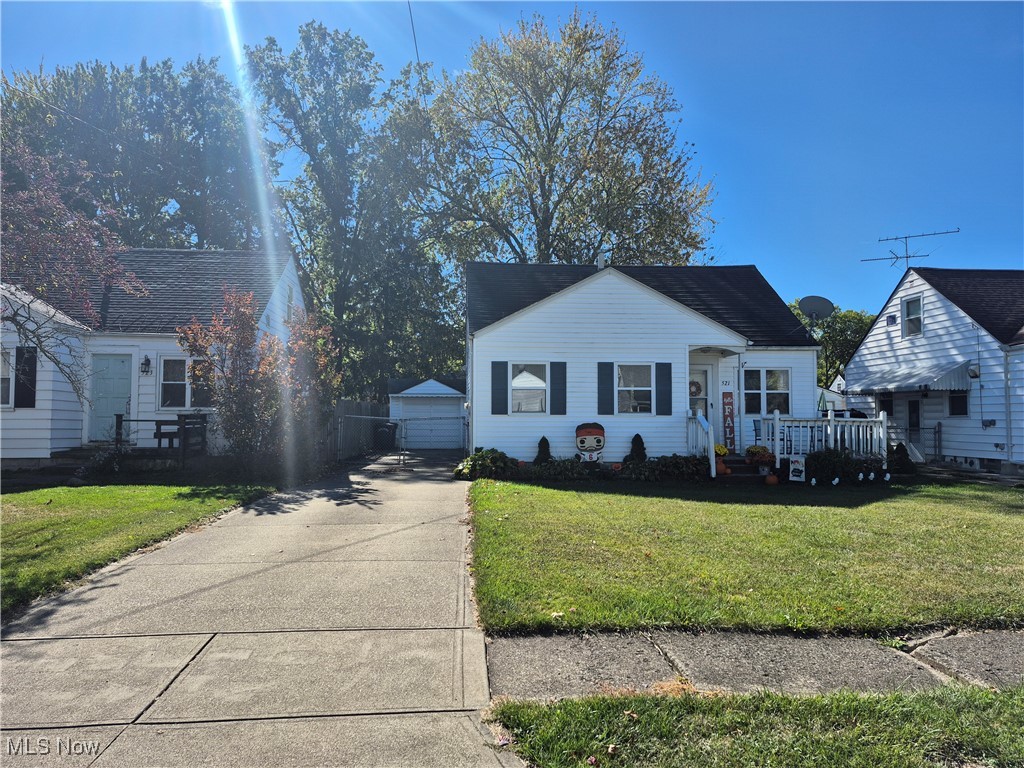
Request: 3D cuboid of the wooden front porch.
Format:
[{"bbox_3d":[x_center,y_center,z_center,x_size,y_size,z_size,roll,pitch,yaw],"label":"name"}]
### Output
[{"bbox_3d":[6.377,1.331,15.731,4.500,1.430,2.350,0,-3,-5],"label":"wooden front porch"}]

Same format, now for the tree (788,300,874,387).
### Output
[{"bbox_3d":[22.598,-1.063,47.776,7.500,9.670,7.000,0,-3,-5],"label":"tree"}]

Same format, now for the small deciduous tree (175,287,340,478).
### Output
[{"bbox_3d":[-5.498,-0.035,14.707,3.500,4.000,3.200,0,-3,-5],"label":"small deciduous tree"}]

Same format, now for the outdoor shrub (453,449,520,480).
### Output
[{"bbox_3d":[-0.547,1.727,14.600,1.400,0.650,1.150,0,-3,-5],"label":"outdoor shrub"}]

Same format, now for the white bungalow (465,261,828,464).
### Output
[{"bbox_3d":[2.995,-0.644,19.546,8.599,5.880,8.225,0,-3,-4],"label":"white bungalow"}]

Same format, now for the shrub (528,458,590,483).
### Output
[{"bbox_3d":[1.023,1.840,14.587,1.340,0.512,0.739,0,-3,-4],"label":"shrub"}]

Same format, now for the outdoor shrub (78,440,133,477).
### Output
[{"bbox_3d":[-8.265,1.541,13.800,1.100,0.750,0.900,0,-3,-5],"label":"outdoor shrub"}]

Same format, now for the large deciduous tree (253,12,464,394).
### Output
[{"bbox_3d":[-6.504,-6.116,27.594,9.000,17.540,8.500,0,-3,-5],"label":"large deciduous tree"}]

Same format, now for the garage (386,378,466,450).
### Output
[{"bbox_3d":[-3.511,1.306,31.079,3.510,3.100,5.850,0,-3,-4],"label":"garage"}]

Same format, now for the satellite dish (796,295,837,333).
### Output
[{"bbox_3d":[7.645,-1.735,17.056,0.910,0.940,0.580,-1,-3,12],"label":"satellite dish"}]

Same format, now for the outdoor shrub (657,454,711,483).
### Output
[{"bbox_3d":[3.704,1.816,14.801,1.202,0.591,0.788,0,-3,-4],"label":"outdoor shrub"}]

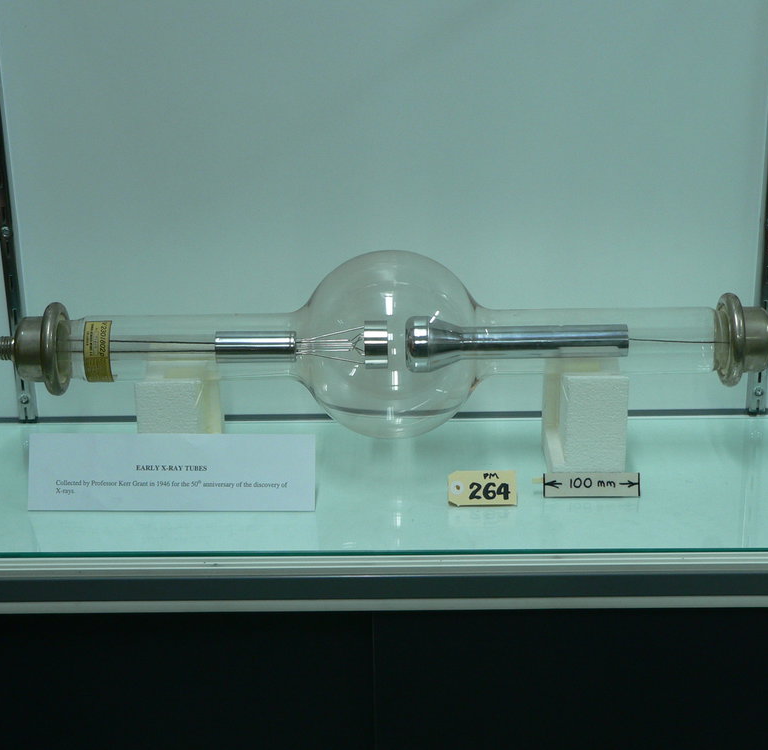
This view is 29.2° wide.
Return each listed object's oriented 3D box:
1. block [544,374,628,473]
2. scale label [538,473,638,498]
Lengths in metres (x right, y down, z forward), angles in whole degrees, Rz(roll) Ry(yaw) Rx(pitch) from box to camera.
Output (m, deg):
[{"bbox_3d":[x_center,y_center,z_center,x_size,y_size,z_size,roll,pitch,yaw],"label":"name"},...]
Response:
[{"bbox_3d":[0.217,0.042,1.598,0.077,0.129,0.124,-1,20,1],"label":"block"},{"bbox_3d":[0.219,0.116,1.552,0.101,0.026,0.004,-1,-7,1],"label":"scale label"}]

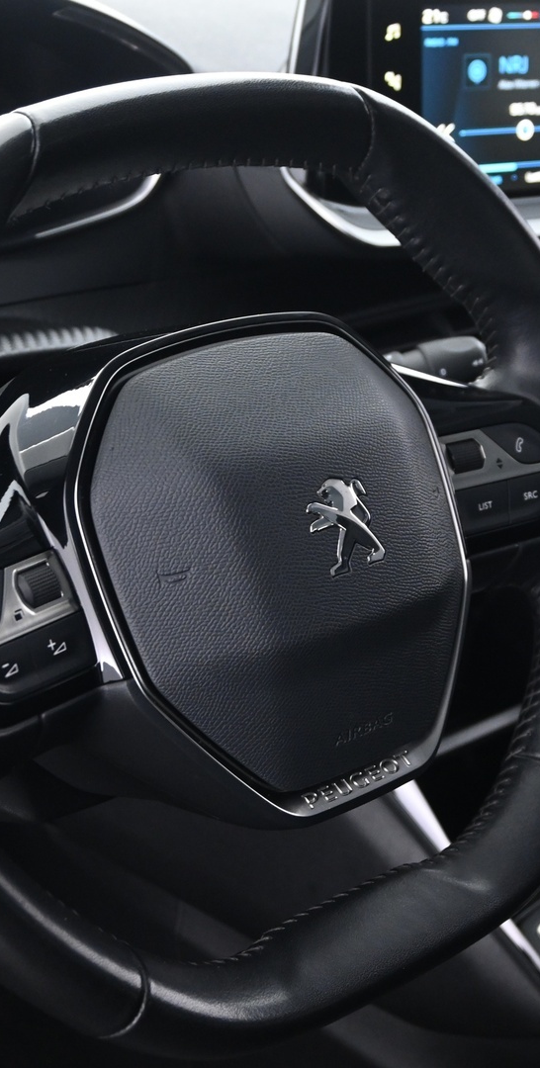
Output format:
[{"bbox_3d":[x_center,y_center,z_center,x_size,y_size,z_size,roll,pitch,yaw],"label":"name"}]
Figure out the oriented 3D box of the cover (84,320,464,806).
[{"bbox_3d":[0.014,0.009,0.623,0.150,0.158,0.045,-17,7,-36],"label":"cover"}]

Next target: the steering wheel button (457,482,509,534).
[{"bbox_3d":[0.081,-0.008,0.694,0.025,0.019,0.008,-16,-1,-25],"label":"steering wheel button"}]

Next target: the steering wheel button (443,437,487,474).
[{"bbox_3d":[0.075,-0.030,0.692,0.015,0.013,0.008,-16,-1,-25],"label":"steering wheel button"}]

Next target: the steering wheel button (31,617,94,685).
[{"bbox_3d":[-0.068,0.038,0.580,0.008,0.019,0.026,-18,1,43],"label":"steering wheel button"}]

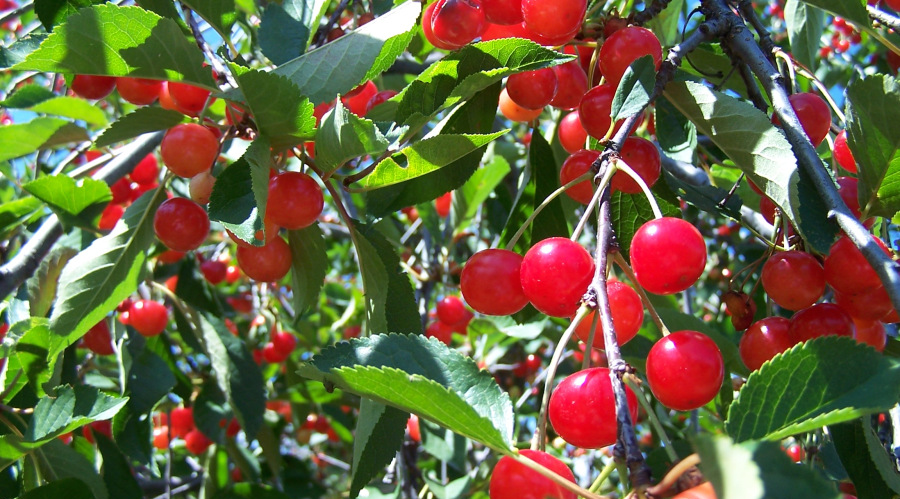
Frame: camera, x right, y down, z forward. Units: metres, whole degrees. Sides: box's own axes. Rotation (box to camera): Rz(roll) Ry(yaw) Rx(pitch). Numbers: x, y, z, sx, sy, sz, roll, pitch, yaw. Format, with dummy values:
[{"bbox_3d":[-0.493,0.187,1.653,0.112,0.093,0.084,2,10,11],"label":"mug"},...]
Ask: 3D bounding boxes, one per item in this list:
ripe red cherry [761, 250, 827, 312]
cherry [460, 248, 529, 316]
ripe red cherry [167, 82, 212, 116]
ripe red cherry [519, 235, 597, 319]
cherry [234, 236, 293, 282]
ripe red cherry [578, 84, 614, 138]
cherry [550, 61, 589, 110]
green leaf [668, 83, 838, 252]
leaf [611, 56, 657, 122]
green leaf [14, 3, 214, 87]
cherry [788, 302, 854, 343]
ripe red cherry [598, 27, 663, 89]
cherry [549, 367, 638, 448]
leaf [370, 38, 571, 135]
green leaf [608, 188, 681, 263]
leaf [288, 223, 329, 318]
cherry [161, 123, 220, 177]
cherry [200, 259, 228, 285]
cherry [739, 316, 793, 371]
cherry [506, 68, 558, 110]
[{"bbox_3d":[0.113,0.010,0.325,0.021,0.020,0.021,0,-25,0],"label":"ripe red cherry"},{"bbox_3d":[0.014,0.010,0.302,0.021,0.020,0.021,0,-25,0],"label":"cherry"},{"bbox_3d":[-0.104,-0.064,0.400,0.021,0.020,0.021,0,-17,0],"label":"ripe red cherry"},{"bbox_3d":[0.029,0.007,0.267,0.021,0.020,0.021,16,-12,0],"label":"ripe red cherry"},{"bbox_3d":[-0.071,0.002,0.377,0.021,0.020,0.021,0,-18,0],"label":"cherry"},{"bbox_3d":[0.057,-0.049,0.352,0.021,0.020,0.021,0,-33,0],"label":"ripe red cherry"},{"bbox_3d":[0.050,-0.071,0.427,0.021,0.020,0.021,0,-17,0],"label":"cherry"},{"bbox_3d":[0.101,-0.028,0.330,0.085,0.020,0.027,41,10,-15],"label":"green leaf"},{"bbox_3d":[0.053,-0.047,0.288,0.011,0.023,0.005,28,-12,7],"label":"leaf"},{"bbox_3d":[-0.125,-0.076,0.365,0.079,0.028,0.040,6,-37,0],"label":"green leaf"},{"bbox_3d":[0.121,0.027,0.320,0.021,0.020,0.021,0,-25,0],"label":"cherry"},{"bbox_3d":[0.061,-0.064,0.332,0.021,0.020,0.021,0,-33,0],"label":"ripe red cherry"},{"bbox_3d":[0.035,0.039,0.242,0.021,0.020,0.021,0,-17,0],"label":"cherry"},{"bbox_3d":[0.008,-0.056,0.341,0.069,0.027,0.012,-20,-47,12],"label":"leaf"},{"bbox_3d":[0.070,-0.010,0.365,0.030,0.036,0.010,0,-18,0],"label":"green leaf"},{"bbox_3d":[-0.057,0.003,0.393,0.021,0.054,0.010,6,-17,-18],"label":"leaf"},{"bbox_3d":[-0.095,-0.036,0.360,0.021,0.020,0.021,0,-25,0],"label":"cherry"},{"bbox_3d":[-0.184,0.017,0.768,0.021,0.020,0.021,0,-33,0],"label":"cherry"},{"bbox_3d":[0.107,0.033,0.329,0.021,0.020,0.021,0,-33,0],"label":"cherry"},{"bbox_3d":[0.035,-0.069,0.424,0.022,0.020,0.022,0,-15,0],"label":"cherry"}]

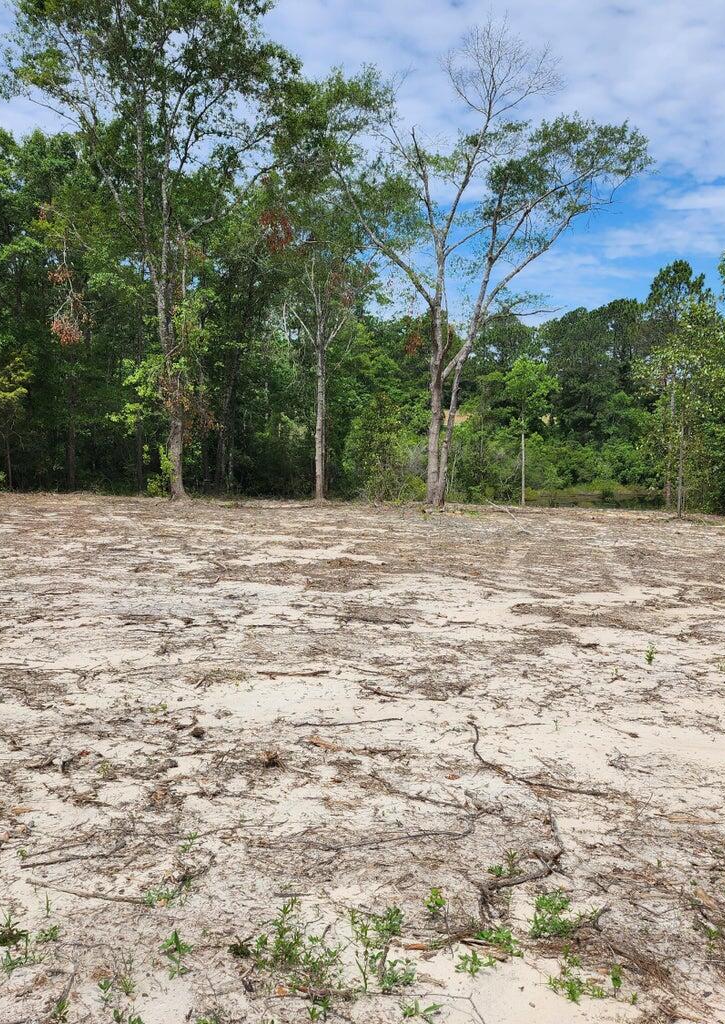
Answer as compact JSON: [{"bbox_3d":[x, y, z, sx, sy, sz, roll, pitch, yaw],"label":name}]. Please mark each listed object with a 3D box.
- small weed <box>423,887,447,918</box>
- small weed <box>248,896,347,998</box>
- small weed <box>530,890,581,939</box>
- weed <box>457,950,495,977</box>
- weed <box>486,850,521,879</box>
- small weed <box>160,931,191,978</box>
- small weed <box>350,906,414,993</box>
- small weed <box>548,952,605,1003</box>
[{"bbox_3d":[0.257,1.384,3.357,0.091,0.091,0.081,0,2,4],"label":"small weed"},{"bbox_3d":[-0.204,1.333,2.903,0.303,0.231,0.258,0,2,-4],"label":"small weed"},{"bbox_3d":[0.662,1.378,3.245,0.173,0.113,0.156,1,2,12],"label":"small weed"},{"bbox_3d":[0.355,1.423,2.991,0.126,0.043,0.088,0,2,7],"label":"weed"},{"bbox_3d":[0.549,1.373,3.691,0.141,0.084,0.113,0,2,9],"label":"weed"},{"bbox_3d":[-0.583,1.383,2.967,0.095,0.126,0.090,0,2,-11],"label":"small weed"},{"bbox_3d":[0.061,1.343,2.918,0.201,0.210,0.211,0,2,1],"label":"small weed"},{"bbox_3d":[0.650,1.409,2.866,0.182,0.083,0.145,1,2,13],"label":"small weed"}]

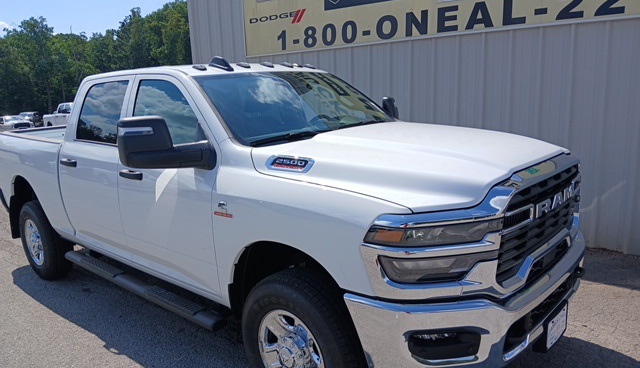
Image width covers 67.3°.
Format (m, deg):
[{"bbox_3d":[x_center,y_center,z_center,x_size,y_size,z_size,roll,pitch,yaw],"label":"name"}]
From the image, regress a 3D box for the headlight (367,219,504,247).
[{"bbox_3d":[0.479,0.191,2.074,0.460,0.140,0.390,6,14,41],"label":"headlight"}]

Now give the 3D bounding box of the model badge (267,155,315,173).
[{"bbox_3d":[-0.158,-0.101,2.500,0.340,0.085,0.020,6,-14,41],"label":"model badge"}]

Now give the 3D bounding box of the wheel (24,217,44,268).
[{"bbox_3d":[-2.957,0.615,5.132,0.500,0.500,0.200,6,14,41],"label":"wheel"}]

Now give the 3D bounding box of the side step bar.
[{"bbox_3d":[-1.391,0.722,3.577,2.240,0.110,0.170,6,13,42],"label":"side step bar"}]

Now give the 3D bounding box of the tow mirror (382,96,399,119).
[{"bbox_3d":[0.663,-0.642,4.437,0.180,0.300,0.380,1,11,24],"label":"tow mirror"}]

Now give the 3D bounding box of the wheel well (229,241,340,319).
[{"bbox_3d":[-0.106,0.499,2.523,0.920,0.480,0.340,6,13,42],"label":"wheel well"}]

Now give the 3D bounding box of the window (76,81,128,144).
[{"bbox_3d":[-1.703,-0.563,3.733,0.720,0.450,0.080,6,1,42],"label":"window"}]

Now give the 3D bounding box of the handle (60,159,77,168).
[{"bbox_3d":[-2.127,-0.172,4.072,0.225,0.052,0.055,6,14,41],"label":"handle"}]

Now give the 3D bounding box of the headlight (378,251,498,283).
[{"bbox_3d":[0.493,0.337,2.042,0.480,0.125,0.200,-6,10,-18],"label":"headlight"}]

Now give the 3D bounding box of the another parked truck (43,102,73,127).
[{"bbox_3d":[-13.500,-3.500,27.000,6.000,2.000,2.050,6,13,43],"label":"another parked truck"}]

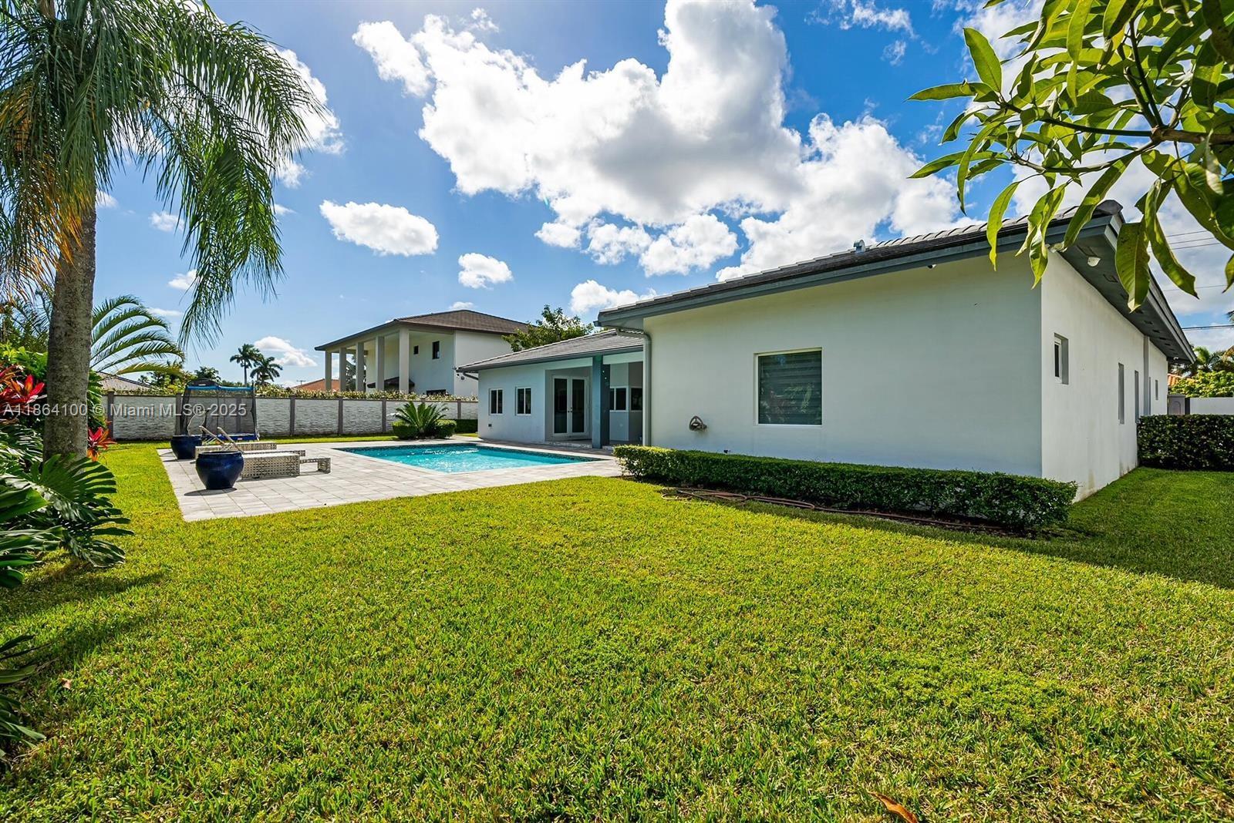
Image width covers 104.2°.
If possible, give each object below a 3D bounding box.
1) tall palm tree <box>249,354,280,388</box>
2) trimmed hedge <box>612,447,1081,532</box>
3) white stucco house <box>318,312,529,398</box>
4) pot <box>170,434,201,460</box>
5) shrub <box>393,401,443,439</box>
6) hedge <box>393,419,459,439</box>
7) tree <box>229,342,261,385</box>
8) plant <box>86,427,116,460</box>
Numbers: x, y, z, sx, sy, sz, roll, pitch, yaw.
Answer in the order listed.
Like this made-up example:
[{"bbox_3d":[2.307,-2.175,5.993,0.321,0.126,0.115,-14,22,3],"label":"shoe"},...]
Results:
[{"bbox_3d":[-51.235,-3.329,70.024,4.600,9.600,4.600,0,0,-43],"label":"tall palm tree"},{"bbox_3d":[2.426,0.945,7.047,6.150,0.540,0.550,0,0,43],"label":"trimmed hedge"},{"bbox_3d":[-15.212,-4.152,45.528,18.000,11.000,20.000,0,0,-44],"label":"white stucco house"},{"bbox_3d":[-10.606,0.904,11.817,0.750,0.550,0.750,0,0,-43],"label":"pot"},{"bbox_3d":[-9.151,0.356,22.180,2.300,1.750,2.300,0,0,-43],"label":"shrub"},{"bbox_3d":[-9.062,0.874,22.738,2.600,0.720,2.600,0,0,-43],"label":"hedge"},{"bbox_3d":[-54.187,-4.279,70.029,4.900,11.500,4.900,0,0,-43],"label":"tree"},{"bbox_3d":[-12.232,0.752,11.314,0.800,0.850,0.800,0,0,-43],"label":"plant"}]

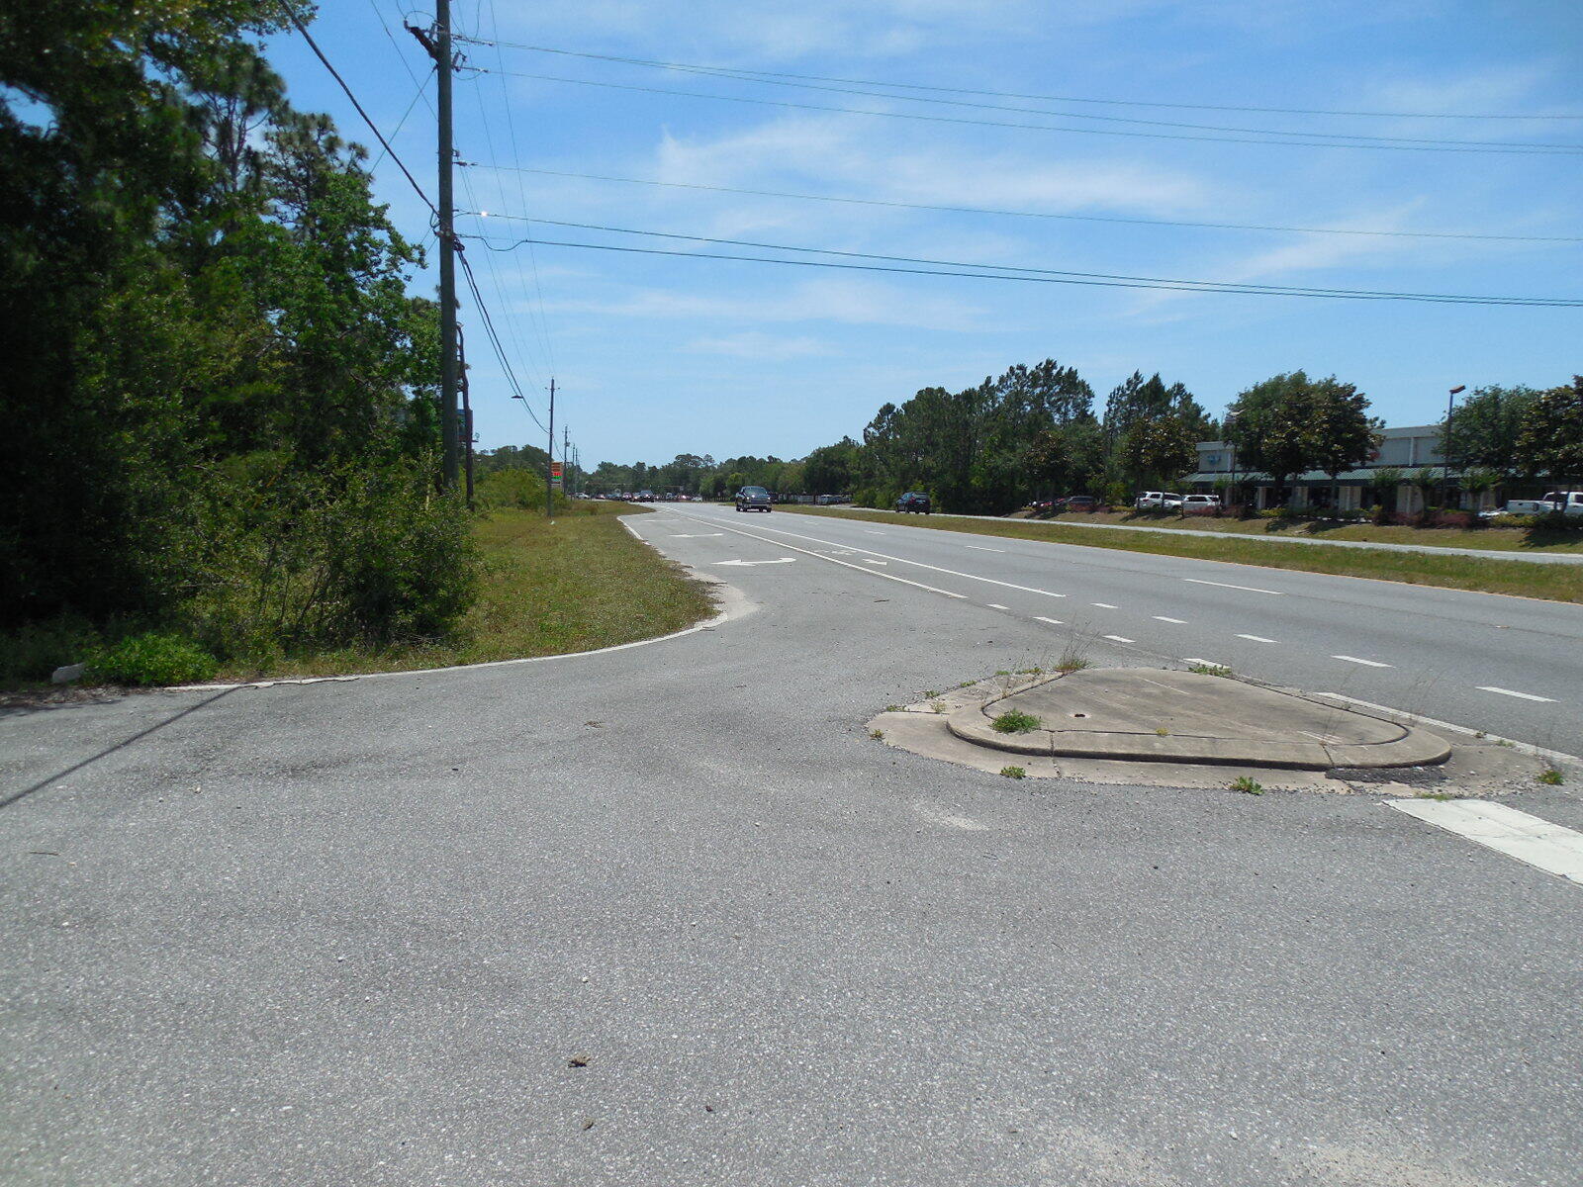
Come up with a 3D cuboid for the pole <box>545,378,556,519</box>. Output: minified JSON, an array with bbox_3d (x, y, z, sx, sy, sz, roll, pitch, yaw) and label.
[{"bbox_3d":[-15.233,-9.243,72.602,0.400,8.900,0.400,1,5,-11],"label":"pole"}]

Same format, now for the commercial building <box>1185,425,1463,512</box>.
[{"bbox_3d":[56.248,-11.142,107.852,20.000,7.200,44.000,0,5,-11],"label":"commercial building"}]

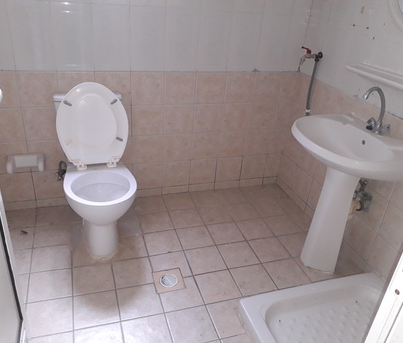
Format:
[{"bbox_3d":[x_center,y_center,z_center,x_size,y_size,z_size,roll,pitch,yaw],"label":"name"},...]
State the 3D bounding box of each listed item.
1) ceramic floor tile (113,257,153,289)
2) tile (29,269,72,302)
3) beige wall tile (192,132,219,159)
[{"bbox_3d":[-0.358,0.533,1.882,0.199,0.010,0.198,-5,30,-18],"label":"ceramic floor tile"},{"bbox_3d":[-0.740,0.565,1.754,0.200,0.009,0.198,-5,30,-18],"label":"tile"},{"bbox_3d":[0.028,-0.177,2.471,0.199,0.200,0.010,-5,30,-18],"label":"beige wall tile"}]

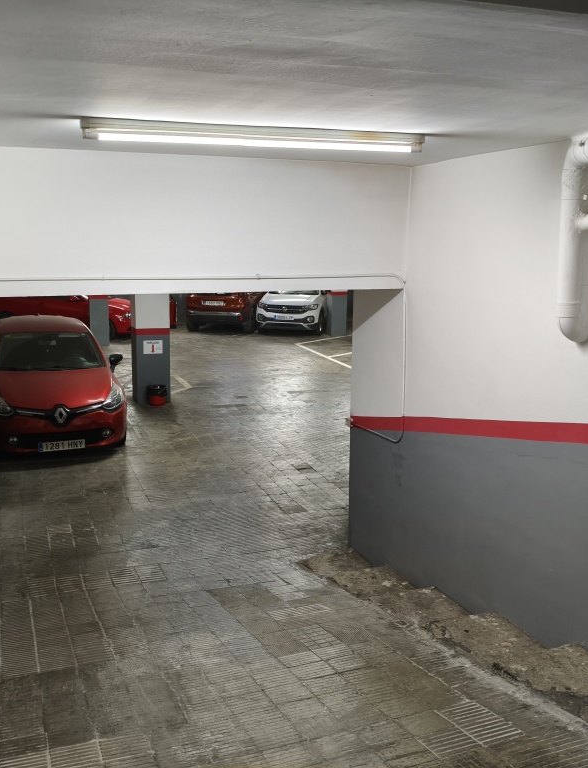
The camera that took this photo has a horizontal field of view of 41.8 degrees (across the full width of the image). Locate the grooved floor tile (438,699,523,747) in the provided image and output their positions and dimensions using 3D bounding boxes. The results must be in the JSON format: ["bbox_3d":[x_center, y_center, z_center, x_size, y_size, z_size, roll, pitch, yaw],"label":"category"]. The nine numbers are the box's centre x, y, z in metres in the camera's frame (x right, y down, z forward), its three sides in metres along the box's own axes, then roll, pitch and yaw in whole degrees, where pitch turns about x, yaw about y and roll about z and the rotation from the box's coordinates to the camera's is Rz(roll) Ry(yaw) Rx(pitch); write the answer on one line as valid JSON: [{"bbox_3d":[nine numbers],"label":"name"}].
[{"bbox_3d":[0.773,1.433,3.238,0.200,0.020,0.390,-4,0,-20],"label":"grooved floor tile"}]

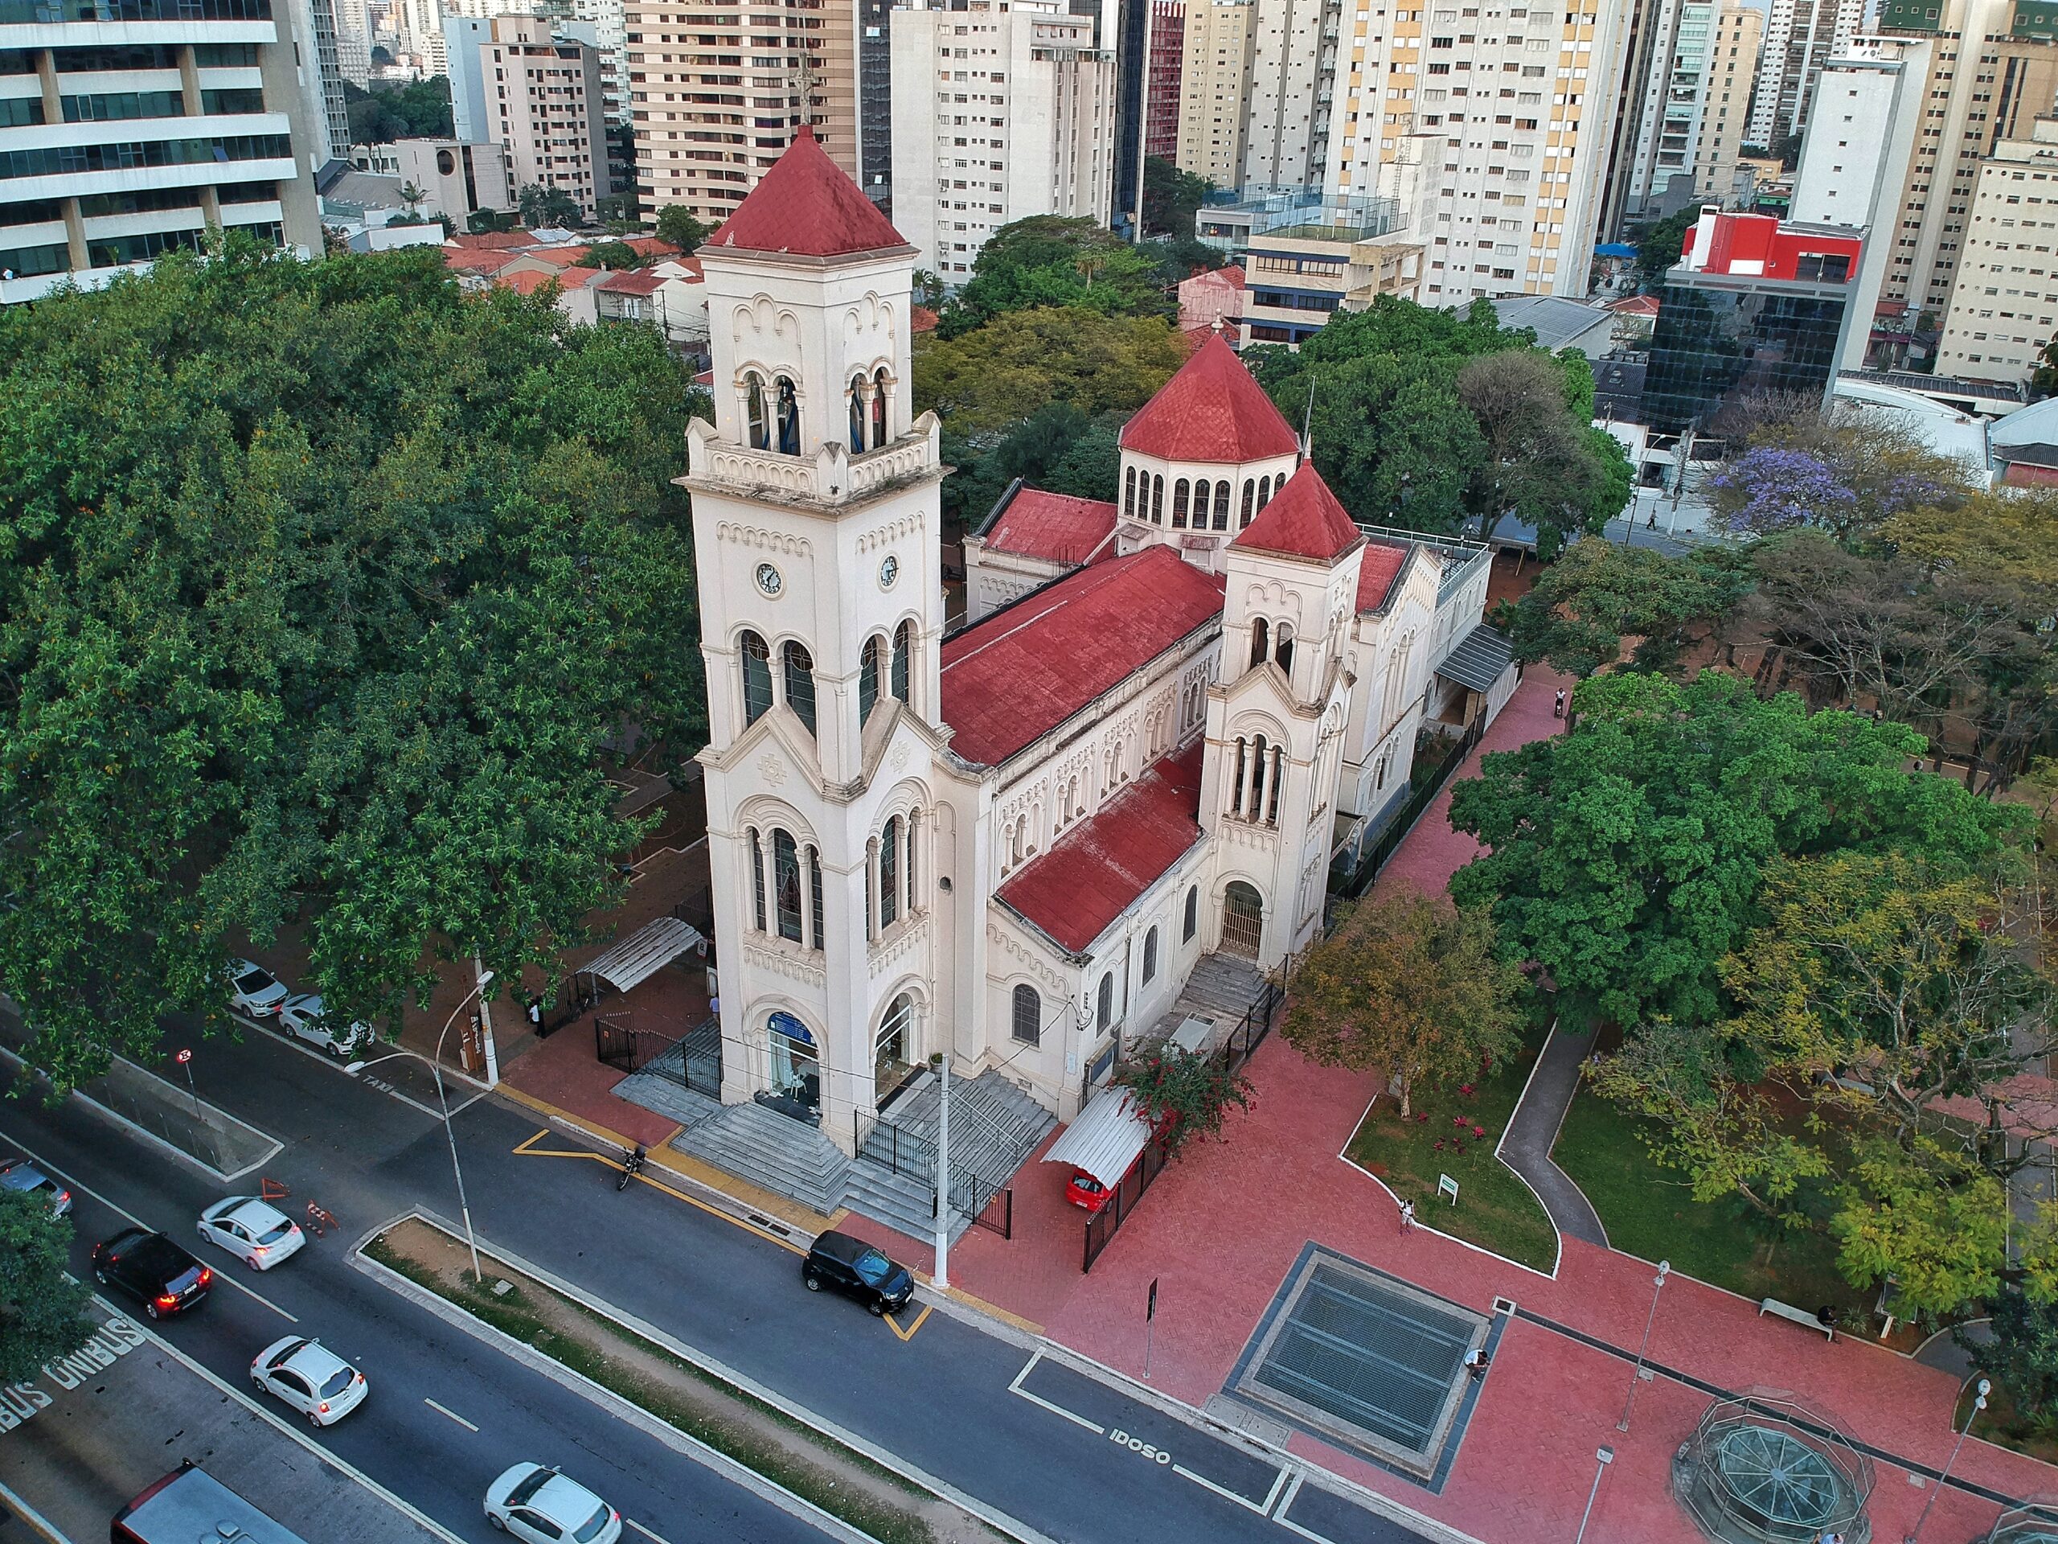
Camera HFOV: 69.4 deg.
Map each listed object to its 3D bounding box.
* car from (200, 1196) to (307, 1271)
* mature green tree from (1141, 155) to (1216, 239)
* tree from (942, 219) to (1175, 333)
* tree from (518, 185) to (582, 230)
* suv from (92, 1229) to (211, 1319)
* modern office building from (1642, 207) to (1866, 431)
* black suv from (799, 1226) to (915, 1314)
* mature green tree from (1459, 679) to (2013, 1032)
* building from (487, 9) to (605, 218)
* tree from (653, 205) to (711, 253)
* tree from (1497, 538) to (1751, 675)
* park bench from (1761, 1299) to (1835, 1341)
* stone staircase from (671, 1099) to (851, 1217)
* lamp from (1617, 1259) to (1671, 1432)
[{"bbox_3d":[-26.010,15.047,49.512,3.950,1.470,1.700,15,28,26],"label":"car"},{"bbox_3d":[30.142,-114.801,298.000,15.000,15.000,14.000,4,25,4],"label":"mature green tree"},{"bbox_3d":[3.256,-52.877,172.000,26.000,20.500,21.000,2,25,0],"label":"tree"},{"bbox_3d":[-88.652,-104.419,275.000,11.000,8.300,10.500,15,28,26],"label":"tree"},{"bbox_3d":[-28.178,15.843,47.631,4.500,1.520,1.800,15,28,26],"label":"suv"},{"bbox_3d":[68.013,-39.087,140.968,15.100,25.800,18.500,15,28,26],"label":"modern office building"},{"bbox_3d":[-5.620,16.816,50.004,3.700,1.530,1.680,12,27,21],"label":"black suv"},{"bbox_3d":[28.393,3.867,62.319,20.500,13.500,20.000,15,28,26],"label":"mature green tree"},{"bbox_3d":[-99.106,-134.619,306.039,20.500,36.500,18.000,-2,26,-8],"label":"building"},{"bbox_3d":[-57.115,-89.500,245.000,9.000,8.200,8.500,-4,26,-12],"label":"tree"},{"bbox_3d":[40.096,-10.718,100.281,15.600,9.800,14.000,12,27,20],"label":"tree"},{"bbox_3d":[24.871,17.652,48.089,2.100,0.450,0.550,15,28,26],"label":"park bench"},{"bbox_3d":[-9.439,13.549,53.508,7.200,1.400,2.400,15,28,26],"label":"stone staircase"},{"bbox_3d":[17.752,16.745,42.955,0.420,6.100,1.100,15,28,26],"label":"lamp"}]

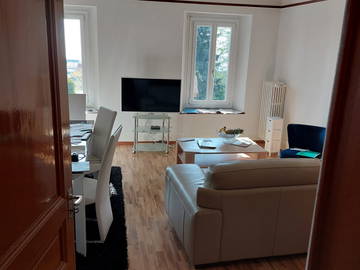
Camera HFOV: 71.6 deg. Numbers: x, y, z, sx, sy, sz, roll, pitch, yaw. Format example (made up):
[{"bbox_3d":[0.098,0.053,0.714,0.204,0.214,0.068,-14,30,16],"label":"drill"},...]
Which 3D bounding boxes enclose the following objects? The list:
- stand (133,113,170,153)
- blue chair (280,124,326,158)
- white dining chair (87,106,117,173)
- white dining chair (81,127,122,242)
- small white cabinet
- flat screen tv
[{"bbox_3d":[-0.625,-0.017,5.549,0.750,0.770,0.530,3,11,7],"label":"stand"},{"bbox_3d":[2.053,0.272,4.296,0.640,0.830,0.620,11,14,41],"label":"blue chair"},{"bbox_3d":[-1.237,0.231,3.472,0.580,1.030,0.430,-5,13,-31],"label":"white dining chair"},{"bbox_3d":[-0.894,0.449,2.412,0.580,1.020,0.420,1,11,-3],"label":"white dining chair"},{"bbox_3d":[2.079,0.056,5.507,0.260,0.800,0.260,3,11,7],"label":"small white cabinet"},{"bbox_3d":[-0.669,-0.903,5.767,1.360,0.765,0.070,3,11,7],"label":"flat screen tv"}]

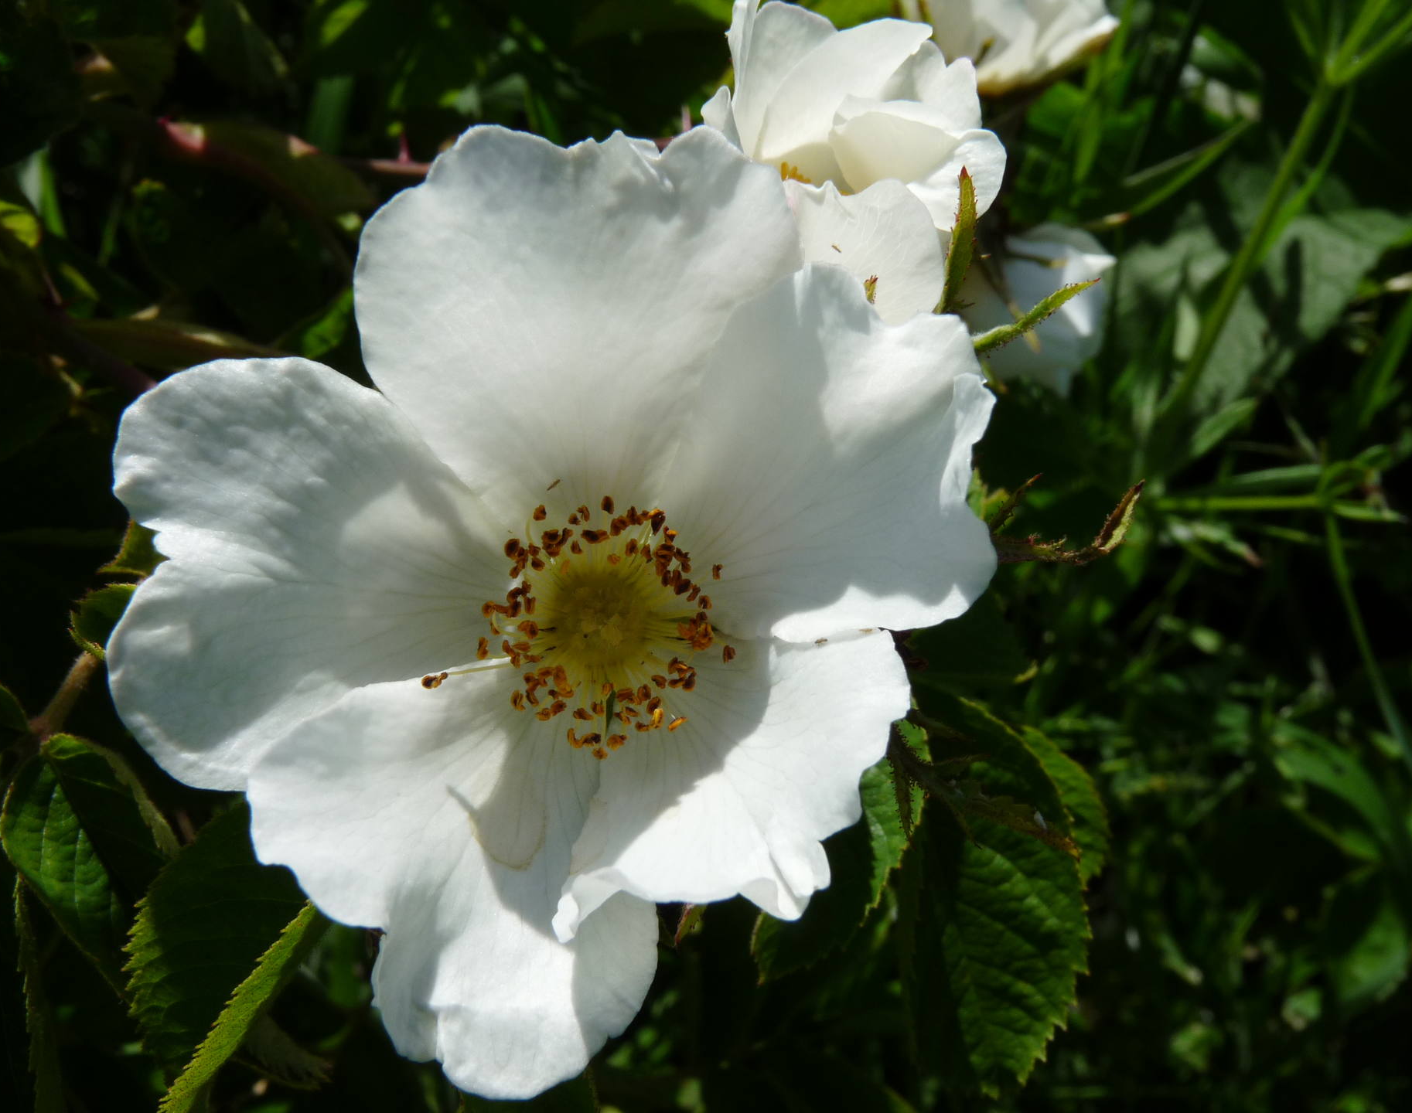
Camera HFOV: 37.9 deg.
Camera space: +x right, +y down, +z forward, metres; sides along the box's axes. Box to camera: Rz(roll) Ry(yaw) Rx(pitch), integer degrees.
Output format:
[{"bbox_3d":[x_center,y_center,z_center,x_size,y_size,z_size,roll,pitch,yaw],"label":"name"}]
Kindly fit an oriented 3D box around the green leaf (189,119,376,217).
[{"bbox_3d":[-0.048,-0.044,0.235,0.024,0.006,0.007,26,71,0],"label":"green leaf"}]

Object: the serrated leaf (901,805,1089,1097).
[{"bbox_3d":[0.027,0.037,0.193,0.017,0.010,0.029,-8,84,-3],"label":"serrated leaf"}]

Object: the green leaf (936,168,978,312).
[{"bbox_3d":[0.022,-0.028,0.182,0.003,0.013,0.003,12,6,4],"label":"green leaf"}]

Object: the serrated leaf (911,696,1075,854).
[{"bbox_3d":[0.026,0.020,0.190,0.011,0.007,0.020,-42,84,-14],"label":"serrated leaf"}]

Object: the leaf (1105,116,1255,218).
[{"bbox_3d":[0.060,-0.049,0.260,0.023,0.004,0.004,-37,73,0],"label":"leaf"}]

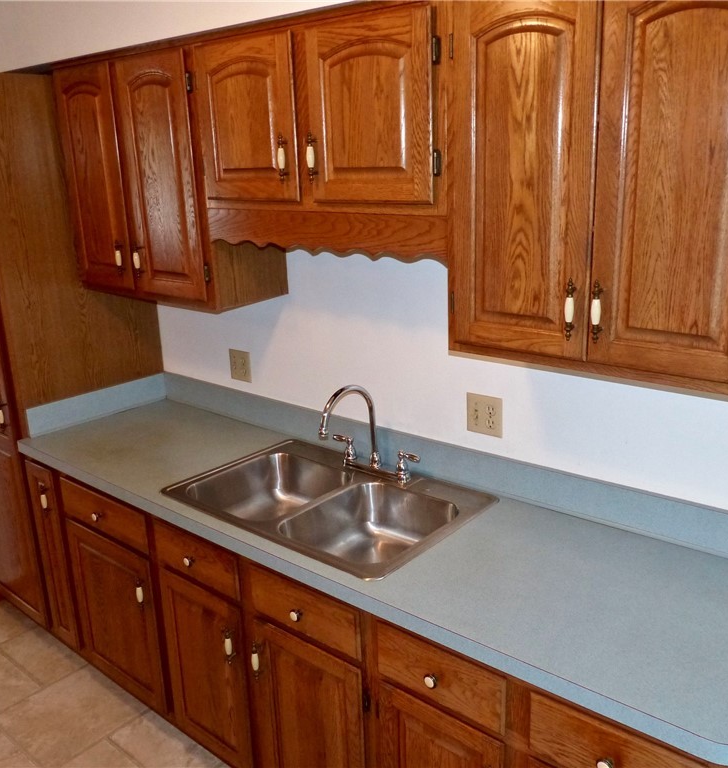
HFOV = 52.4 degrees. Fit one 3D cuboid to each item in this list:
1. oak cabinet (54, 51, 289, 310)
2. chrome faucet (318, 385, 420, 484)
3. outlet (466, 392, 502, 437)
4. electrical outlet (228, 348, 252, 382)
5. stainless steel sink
[{"bbox_3d":[-0.661,-0.673,2.508,0.763,0.764,0.320,11,21,39],"label":"oak cabinet"},{"bbox_3d":[-0.041,0.143,2.172,0.346,0.287,0.265,11,21,39],"label":"chrome faucet"},{"bbox_3d":[0.338,0.090,2.084,0.115,0.114,0.008,11,21,39],"label":"outlet"},{"bbox_3d":[-0.460,-0.066,2.737,0.119,0.113,0.008,11,21,39],"label":"electrical outlet"},{"bbox_3d":[-0.107,0.395,2.126,0.834,0.172,0.557,11,21,39],"label":"stainless steel sink"}]

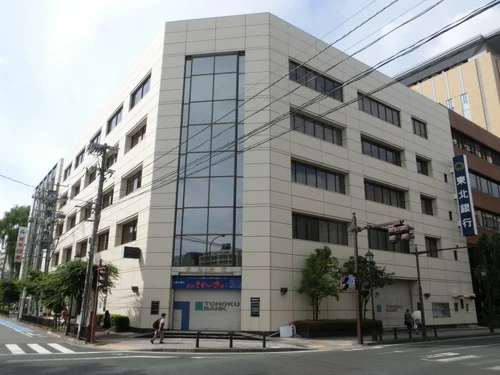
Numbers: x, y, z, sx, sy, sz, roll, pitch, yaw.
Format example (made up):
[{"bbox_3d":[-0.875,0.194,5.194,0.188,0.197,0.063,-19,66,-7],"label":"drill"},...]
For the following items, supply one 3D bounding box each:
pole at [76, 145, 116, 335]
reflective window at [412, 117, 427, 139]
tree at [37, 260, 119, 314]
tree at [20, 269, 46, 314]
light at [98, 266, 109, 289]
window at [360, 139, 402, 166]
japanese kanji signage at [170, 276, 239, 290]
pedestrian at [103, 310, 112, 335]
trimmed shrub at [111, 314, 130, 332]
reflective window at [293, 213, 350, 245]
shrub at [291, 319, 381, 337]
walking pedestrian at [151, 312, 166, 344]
[{"bbox_3d":[-9.927,3.057,26.180,2.100,12.681,1.000,2,-16,-6],"label":"pole"},{"bbox_3d":[17.277,-5.966,41.292,2.600,1.950,0.200,12,-20,-34],"label":"reflective window"},{"bbox_3d":[-10.759,6.990,25.301,4.600,4.368,4.200,7,-17,-21],"label":"tree"},{"bbox_3d":[-22.366,11.412,42.410,2.700,5.400,2.700,9,-18,-27],"label":"tree"},{"bbox_3d":[-8.477,5.167,23.399,0.450,1.180,0.420,12,-20,-35],"label":"light"},{"bbox_3d":[11.954,-3.113,36.853,6.100,1.800,0.200,12,-20,-34],"label":"window"},{"bbox_3d":[-2.841,6.323,26.721,4.640,0.882,0.100,-2,-16,9],"label":"japanese kanji signage"},{"bbox_3d":[-9.352,8.975,26.836,0.500,1.550,0.500,12,-20,-34],"label":"pedestrian"},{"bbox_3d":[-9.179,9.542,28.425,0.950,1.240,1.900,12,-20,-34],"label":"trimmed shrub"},{"bbox_3d":[5.252,3.145,29.874,6.163,1.917,0.200,12,-20,-34],"label":"reflective window"},{"bbox_3d":[6.139,9.442,27.207,7.250,0.970,1.400,12,-20,-34],"label":"shrub"},{"bbox_3d":[-4.842,7.543,21.657,0.800,1.560,0.520,1,-16,0],"label":"walking pedestrian"}]

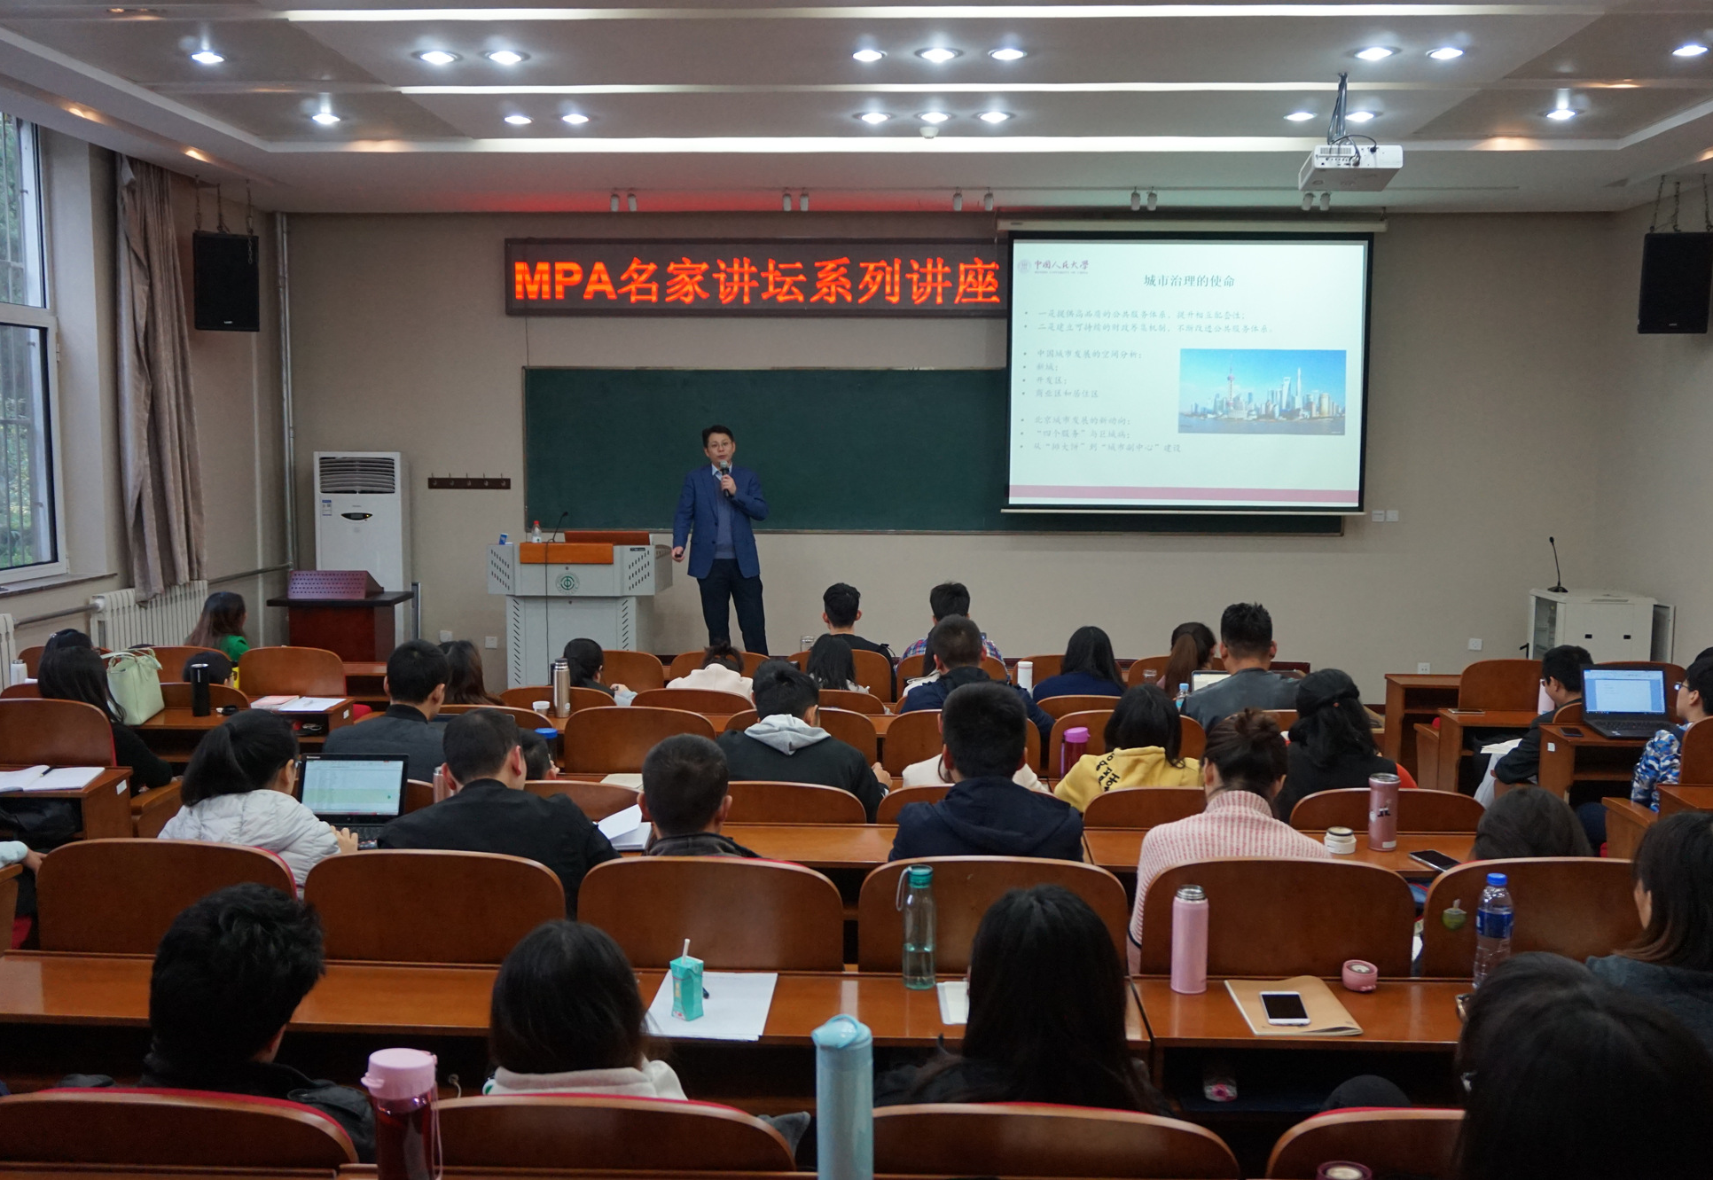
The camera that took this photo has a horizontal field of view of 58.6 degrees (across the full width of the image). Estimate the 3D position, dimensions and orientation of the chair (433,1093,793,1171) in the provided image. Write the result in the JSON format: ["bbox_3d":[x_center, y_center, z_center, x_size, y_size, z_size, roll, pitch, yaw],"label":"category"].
[{"bbox_3d":[-0.305,1.064,2.123,0.510,0.970,0.540,0,6,2],"label":"chair"}]

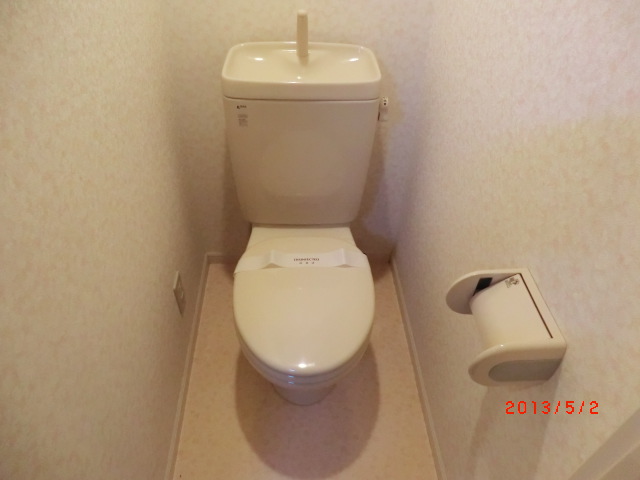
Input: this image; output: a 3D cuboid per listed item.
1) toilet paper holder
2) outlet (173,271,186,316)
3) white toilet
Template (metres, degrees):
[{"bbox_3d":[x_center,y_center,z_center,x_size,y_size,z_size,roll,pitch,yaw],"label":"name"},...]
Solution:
[{"bbox_3d":[0.283,0.136,0.708,0.122,0.107,0.143,-1,42,-2],"label":"toilet paper holder"},{"bbox_3d":[-0.429,0.168,1.379,0.011,0.128,0.069,-1,42,-2],"label":"outlet"},{"bbox_3d":[-0.046,0.027,1.259,0.400,0.882,0.760,-1,42,-2],"label":"white toilet"}]

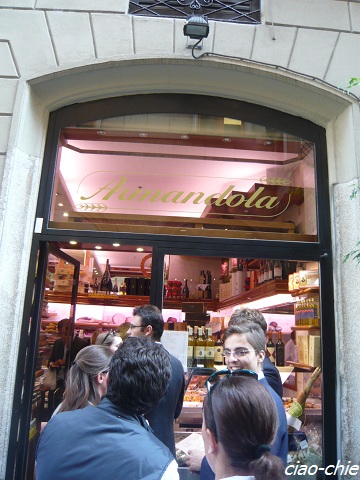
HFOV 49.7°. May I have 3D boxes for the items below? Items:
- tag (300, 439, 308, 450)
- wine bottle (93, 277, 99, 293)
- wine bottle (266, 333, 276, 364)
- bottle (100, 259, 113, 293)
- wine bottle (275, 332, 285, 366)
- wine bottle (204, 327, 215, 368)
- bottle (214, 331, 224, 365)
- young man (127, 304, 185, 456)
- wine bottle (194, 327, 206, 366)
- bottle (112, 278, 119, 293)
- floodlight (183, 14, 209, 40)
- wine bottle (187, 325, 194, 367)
[{"bbox_3d":[0.898,1.475,2.800,0.052,0.065,0.004,-11,-19,-7],"label":"tag"},{"bbox_3d":[-1.650,0.894,7.632,0.080,0.314,0.080,3,-12,-2],"label":"wine bottle"},{"bbox_3d":[0.817,0.978,3.500,0.075,0.299,0.075,3,-12,-2],"label":"wine bottle"},{"bbox_3d":[-1.415,0.706,7.567,0.220,0.661,0.220,3,-12,-2],"label":"bottle"},{"bbox_3d":[0.894,0.976,3.481,0.075,0.307,0.075,3,-12,-2],"label":"wine bottle"},{"bbox_3d":[0.244,0.876,3.152,0.074,0.320,0.074,3,-12,-2],"label":"wine bottle"},{"bbox_3d":[0.343,0.950,3.409,0.075,0.298,0.075,3,-12,-2],"label":"bottle"},{"bbox_3d":[-0.252,1.275,2.270,0.500,1.770,0.350,12,-15,-36],"label":"young man"},{"bbox_3d":[0.169,0.877,3.172,0.074,0.314,0.074,3,-12,-2],"label":"wine bottle"},{"bbox_3d":[-1.267,0.898,7.629,0.080,0.285,0.080,3,-12,-2],"label":"bottle"},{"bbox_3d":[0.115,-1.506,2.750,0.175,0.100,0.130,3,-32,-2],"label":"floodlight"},{"bbox_3d":[0.090,0.881,3.192,0.074,0.312,0.074,3,-12,-2],"label":"wine bottle"}]

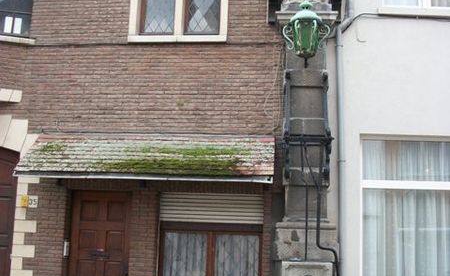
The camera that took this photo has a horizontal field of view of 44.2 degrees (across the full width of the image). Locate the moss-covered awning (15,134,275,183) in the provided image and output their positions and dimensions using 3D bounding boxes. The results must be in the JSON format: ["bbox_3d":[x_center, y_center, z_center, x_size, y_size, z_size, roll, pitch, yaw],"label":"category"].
[{"bbox_3d":[-0.987,0.227,7.134,3.220,0.650,0.640,1,-10,6],"label":"moss-covered awning"}]

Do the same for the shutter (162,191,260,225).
[{"bbox_3d":[-0.180,0.946,7.409,1.380,0.400,0.080,1,-10,6],"label":"shutter"}]

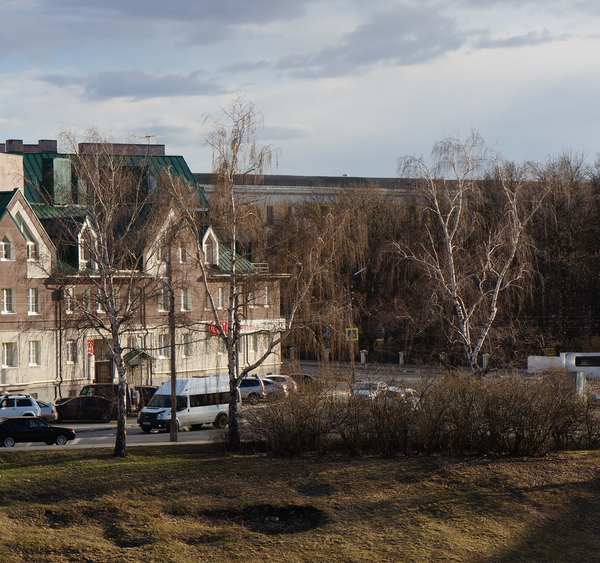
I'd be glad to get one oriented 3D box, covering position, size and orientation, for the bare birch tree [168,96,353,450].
[{"bbox_3d":[-1.734,-0.329,84.800,8.160,15.580,7.200,0,0,0],"label":"bare birch tree"}]

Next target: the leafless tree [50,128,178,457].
[{"bbox_3d":[-8.132,0.477,83.800,5.460,14.230,5.800,0,0,0],"label":"leafless tree"}]

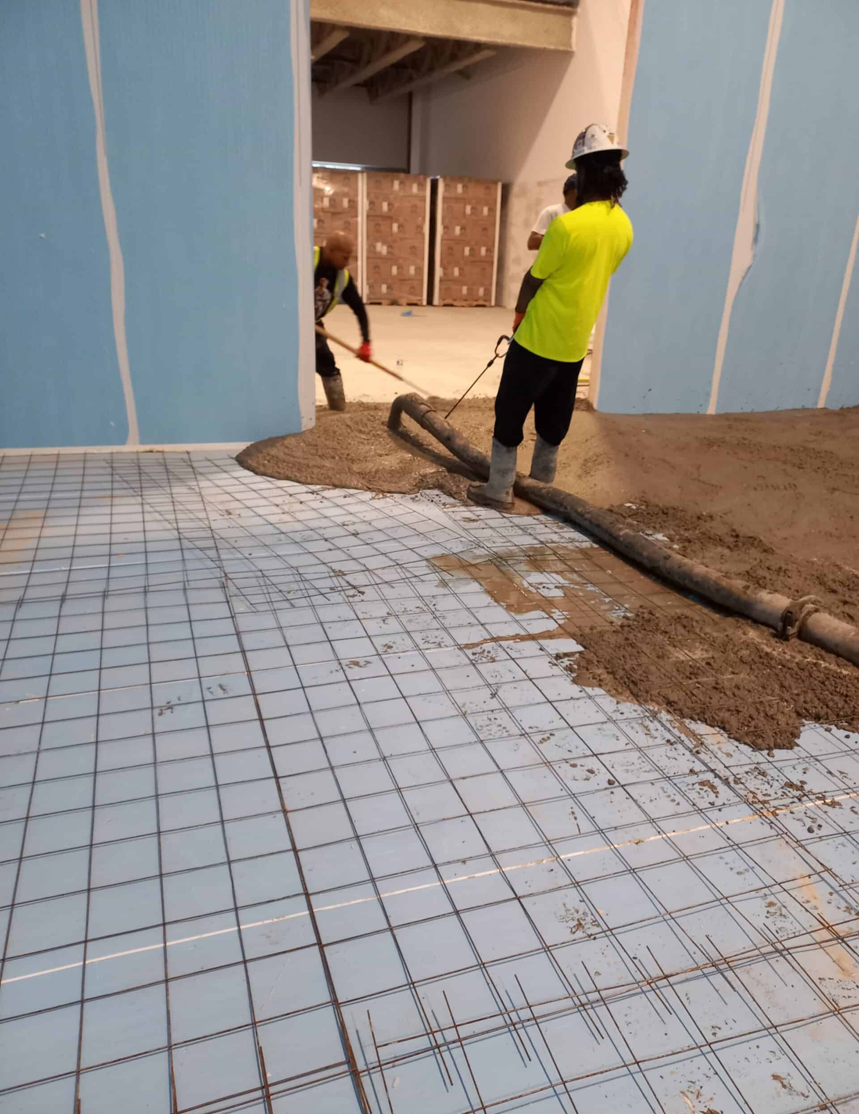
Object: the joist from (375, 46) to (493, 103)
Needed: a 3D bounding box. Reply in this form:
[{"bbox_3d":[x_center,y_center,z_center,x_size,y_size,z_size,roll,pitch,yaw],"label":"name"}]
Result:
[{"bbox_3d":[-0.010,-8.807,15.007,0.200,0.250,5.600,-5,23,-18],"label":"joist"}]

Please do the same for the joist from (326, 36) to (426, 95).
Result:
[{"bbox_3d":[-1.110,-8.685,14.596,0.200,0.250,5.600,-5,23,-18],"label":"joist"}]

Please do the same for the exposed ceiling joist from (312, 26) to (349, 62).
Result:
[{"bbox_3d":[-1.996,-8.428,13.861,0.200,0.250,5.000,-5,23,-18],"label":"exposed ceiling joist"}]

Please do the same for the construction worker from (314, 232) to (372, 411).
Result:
[{"bbox_3d":[-0.739,-1.739,6.150,0.800,1.320,0.650,14,24,28],"label":"construction worker"}]

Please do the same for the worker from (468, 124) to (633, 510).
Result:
[{"bbox_3d":[0.597,-1.186,4.285,0.580,1.860,0.660,-18,29,-41],"label":"worker"}]

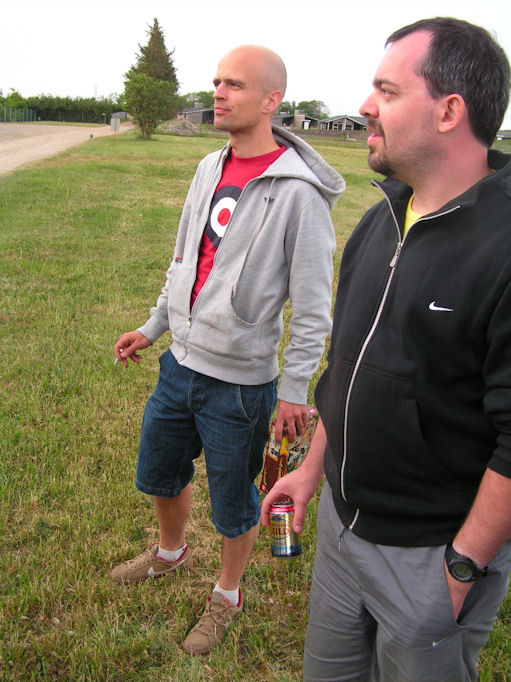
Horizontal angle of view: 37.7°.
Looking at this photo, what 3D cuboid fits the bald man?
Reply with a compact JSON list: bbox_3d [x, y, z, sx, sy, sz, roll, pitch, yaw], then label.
[{"bbox_3d":[-0.091,0.019,2.394,0.530,1.800,0.620,-12,22,-40],"label":"bald man"}]

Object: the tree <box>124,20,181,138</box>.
[{"bbox_3d":[-7.106,-17.848,51.136,3.690,7.771,3.505,3,16,0],"label":"tree"}]

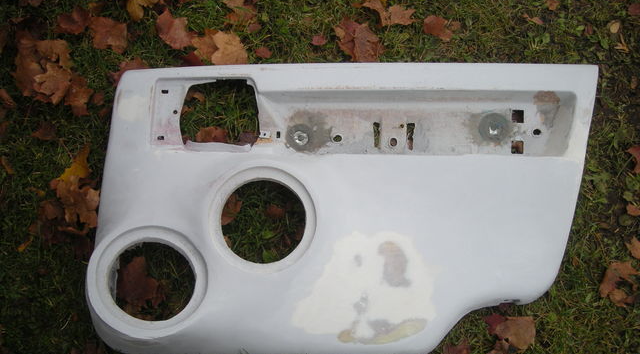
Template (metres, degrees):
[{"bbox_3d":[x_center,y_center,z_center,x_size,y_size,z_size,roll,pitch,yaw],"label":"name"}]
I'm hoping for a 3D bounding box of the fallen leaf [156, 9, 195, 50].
[{"bbox_3d":[-0.311,-0.315,1.380,0.069,0.022,0.109,-29,73,-10],"label":"fallen leaf"}]

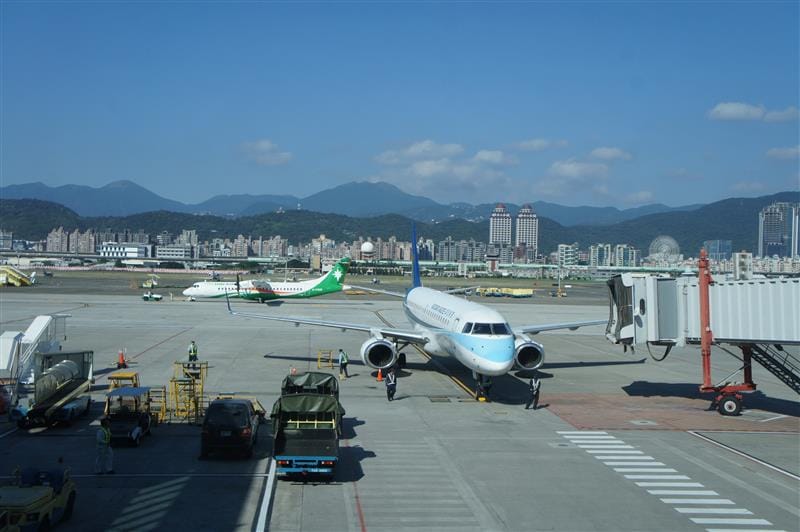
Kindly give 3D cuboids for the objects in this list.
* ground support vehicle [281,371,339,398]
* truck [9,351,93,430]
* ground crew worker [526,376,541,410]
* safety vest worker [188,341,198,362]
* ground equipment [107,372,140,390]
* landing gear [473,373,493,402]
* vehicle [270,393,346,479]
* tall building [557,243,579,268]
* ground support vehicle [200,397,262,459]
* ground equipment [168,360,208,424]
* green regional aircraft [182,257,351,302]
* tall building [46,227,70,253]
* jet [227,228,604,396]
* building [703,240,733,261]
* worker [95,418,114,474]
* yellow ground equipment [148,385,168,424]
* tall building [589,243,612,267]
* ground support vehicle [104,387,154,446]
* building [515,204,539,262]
[{"bbox_3d":[-3.695,5.596,36.800,2.100,2.200,5.000,1,0,-6],"label":"ground support vehicle"},{"bbox_3d":[-14.871,5.189,38.000,2.100,2.500,5.500,1,0,0],"label":"truck"},{"bbox_3d":[6.442,6.115,42.796,0.600,1.630,0.500,1,0,21],"label":"ground crew worker"},{"bbox_3d":[-13.054,5.627,56.003,0.550,1.720,0.420,1,0,0],"label":"safety vest worker"},{"bbox_3d":[-11.699,5.588,38.100,1.250,1.850,2.700,1,0,-5],"label":"ground equipment"},{"bbox_3d":[4.163,6.143,44.911,0.800,1.450,0.850,1,0,-6],"label":"landing gear"},{"bbox_3d":[-3.051,5.575,29.753,2.100,2.280,4.600,1,0,-5],"label":"vehicle"},{"bbox_3d":[284.136,-12.489,1499.991,30.000,49.330,25.000,1,0,6],"label":"tall building"},{"bbox_3d":[-6.105,5.738,32.803,1.750,1.820,4.600,1,0,-5],"label":"ground support vehicle"},{"bbox_3d":[-9.000,5.349,38.000,1.500,2.450,2.000,1,0,-5],"label":"ground equipment"},{"bbox_3d":[-22.462,2.197,146.500,27.170,7.650,27.050,1,0,-12],"label":"green regional aircraft"},{"bbox_3d":[-653.380,-43.891,1700.000,40.000,61.000,28.000,1,0,-11],"label":"tall building"},{"bbox_3d":[2.709,1.553,59.647,28.720,10.550,36.240,1,0,-6],"label":"jet"},{"bbox_3d":[752.839,-20.073,2100.000,65.000,78.000,45.000,1,0,17],"label":"building"},{"bbox_3d":[-9.286,5.688,28.015,0.500,1.760,0.550,1,0,21],"label":"worker"},{"bbox_3d":[-10.304,5.795,37.800,0.950,1.500,1.200,1,0,-5],"label":"yellow ground equipment"},{"bbox_3d":[339.886,-11.889,1499.991,32.000,50.529,25.000,1,0,6],"label":"tall building"},{"bbox_3d":[-10.073,5.602,33.303,1.320,1.920,3.100,1,0,-5],"label":"ground support vehicle"},{"bbox_3d":[223.298,-48.070,1549.975,36.000,117.809,34.000,1,0,6],"label":"building"}]

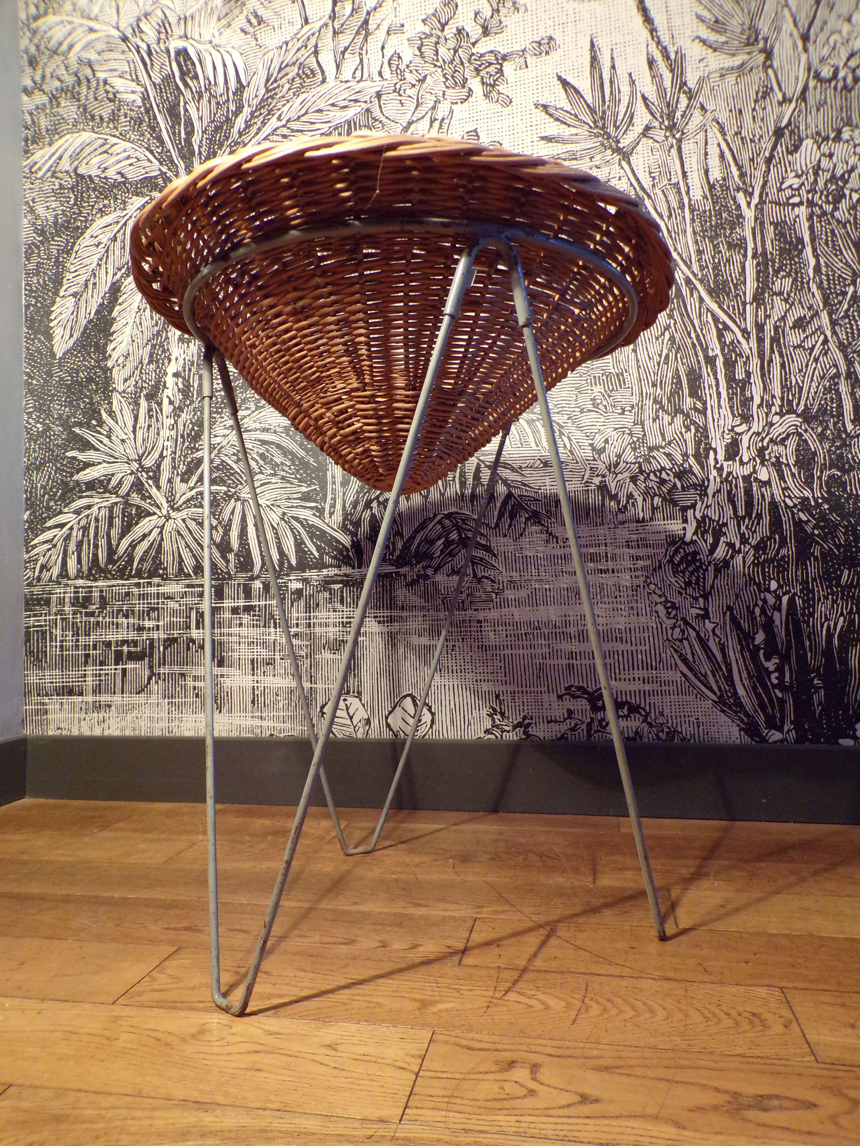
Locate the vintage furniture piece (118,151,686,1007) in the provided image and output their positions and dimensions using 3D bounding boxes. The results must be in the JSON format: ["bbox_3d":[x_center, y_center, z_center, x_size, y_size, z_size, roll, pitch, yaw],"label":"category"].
[{"bbox_3d":[-0.017,0.020,0.709,0.473,0.567,0.473,-1,-2,3],"label":"vintage furniture piece"}]

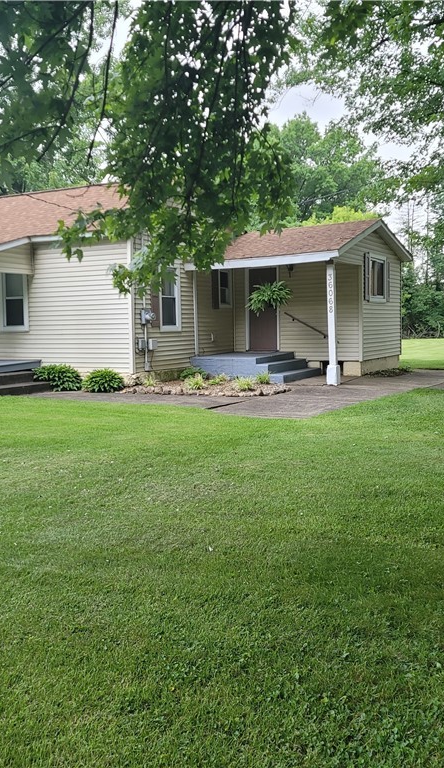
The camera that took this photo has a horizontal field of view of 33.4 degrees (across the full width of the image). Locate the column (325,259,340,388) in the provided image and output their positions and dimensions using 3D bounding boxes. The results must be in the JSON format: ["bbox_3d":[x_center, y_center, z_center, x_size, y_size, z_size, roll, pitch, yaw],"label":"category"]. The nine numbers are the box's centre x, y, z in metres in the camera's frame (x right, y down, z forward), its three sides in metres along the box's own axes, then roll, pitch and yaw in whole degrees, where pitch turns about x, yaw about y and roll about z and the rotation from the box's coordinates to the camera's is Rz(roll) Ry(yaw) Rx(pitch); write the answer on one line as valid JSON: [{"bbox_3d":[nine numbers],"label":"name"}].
[{"bbox_3d":[2.353,-1.276,15.697,0.220,2.615,0.220,1,5,27],"label":"column"}]

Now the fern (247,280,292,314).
[{"bbox_3d":[1.069,-1.947,16.647,0.930,0.760,0.930,-1,5,0],"label":"fern"}]

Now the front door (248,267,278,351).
[{"bbox_3d":[1.038,-1.855,18.436,0.810,2.050,0.070,1,5,27],"label":"front door"}]

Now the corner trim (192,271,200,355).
[{"bbox_3d":[-0.592,-1.674,17.379,0.100,2.020,0.090,1,5,27],"label":"corner trim"}]

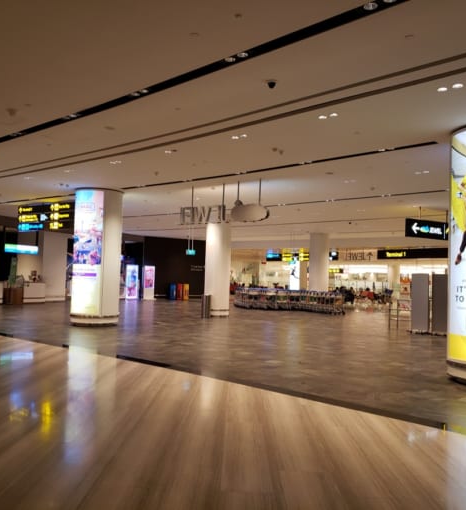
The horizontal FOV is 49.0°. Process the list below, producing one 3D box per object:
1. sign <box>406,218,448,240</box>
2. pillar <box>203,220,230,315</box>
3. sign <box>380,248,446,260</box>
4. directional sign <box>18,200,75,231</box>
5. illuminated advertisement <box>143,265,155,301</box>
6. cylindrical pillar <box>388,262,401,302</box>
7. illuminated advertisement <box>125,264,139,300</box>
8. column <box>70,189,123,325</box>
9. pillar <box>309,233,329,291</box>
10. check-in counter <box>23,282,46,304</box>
[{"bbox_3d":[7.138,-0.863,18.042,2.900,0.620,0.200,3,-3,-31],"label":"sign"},{"bbox_3d":[-0.600,0.435,20.995,1.000,4.100,1.000,2,-2,0],"label":"pillar"},{"bbox_3d":[10.147,-0.006,28.407,0.220,0.510,4.700,4,-3,-40],"label":"sign"},{"bbox_3d":[-6.477,-1.323,17.964,3.300,0.950,0.200,0,-3,33],"label":"directional sign"},{"bbox_3d":[-5.086,1.735,31.000,0.720,2.020,0.280,3,-3,-33],"label":"illuminated advertisement"},{"bbox_3d":[13.599,2.262,42.962,1.000,3.180,1.000,2,-2,0],"label":"cylindrical pillar"},{"bbox_3d":[-6.154,1.705,31.130,0.760,2.020,0.250,3,-3,-26],"label":"illuminated advertisement"},{"bbox_3d":[-4.287,0.076,16.163,1.460,4.200,1.460,2,-2,0],"label":"column"},{"bbox_3d":[4.725,0.886,27.793,1.020,4.100,1.020,2,-2,0],"label":"pillar"},{"bbox_3d":[-10.381,1.908,26.018,0.660,1.020,1.250,0,-3,35],"label":"check-in counter"}]

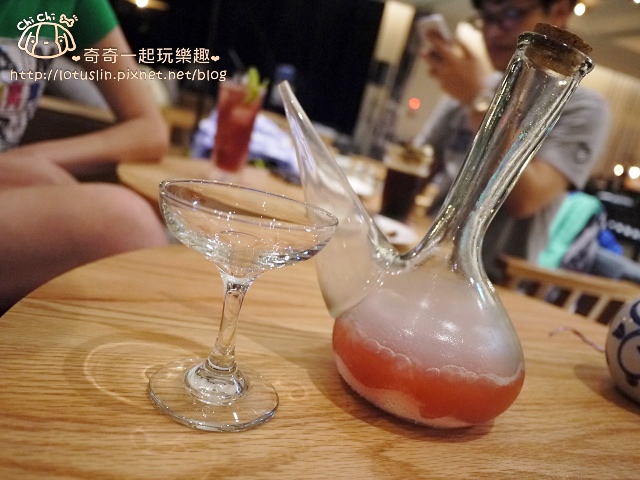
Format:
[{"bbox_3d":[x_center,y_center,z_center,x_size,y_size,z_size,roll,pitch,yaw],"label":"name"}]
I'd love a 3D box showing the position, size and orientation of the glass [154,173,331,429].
[{"bbox_3d":[-0.047,0.033,0.280,0.092,0.110,0.092,13,13,0],"label":"glass"}]

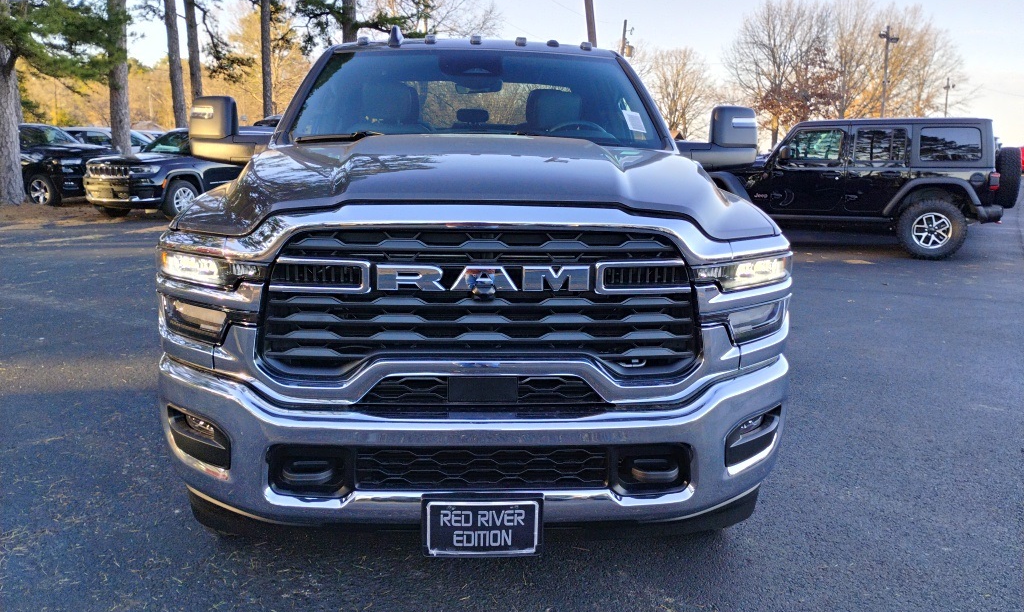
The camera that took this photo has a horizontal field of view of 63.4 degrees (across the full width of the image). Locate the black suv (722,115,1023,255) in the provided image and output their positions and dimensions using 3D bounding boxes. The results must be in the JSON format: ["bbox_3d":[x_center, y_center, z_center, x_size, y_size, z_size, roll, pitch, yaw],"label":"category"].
[{"bbox_3d":[4.490,-1.797,11.983,4.780,1.860,1.900,4,12,16],"label":"black suv"}]

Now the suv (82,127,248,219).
[{"bbox_3d":[-6.279,-2.765,16.174,1.970,1.800,5.000,5,13,18],"label":"suv"}]

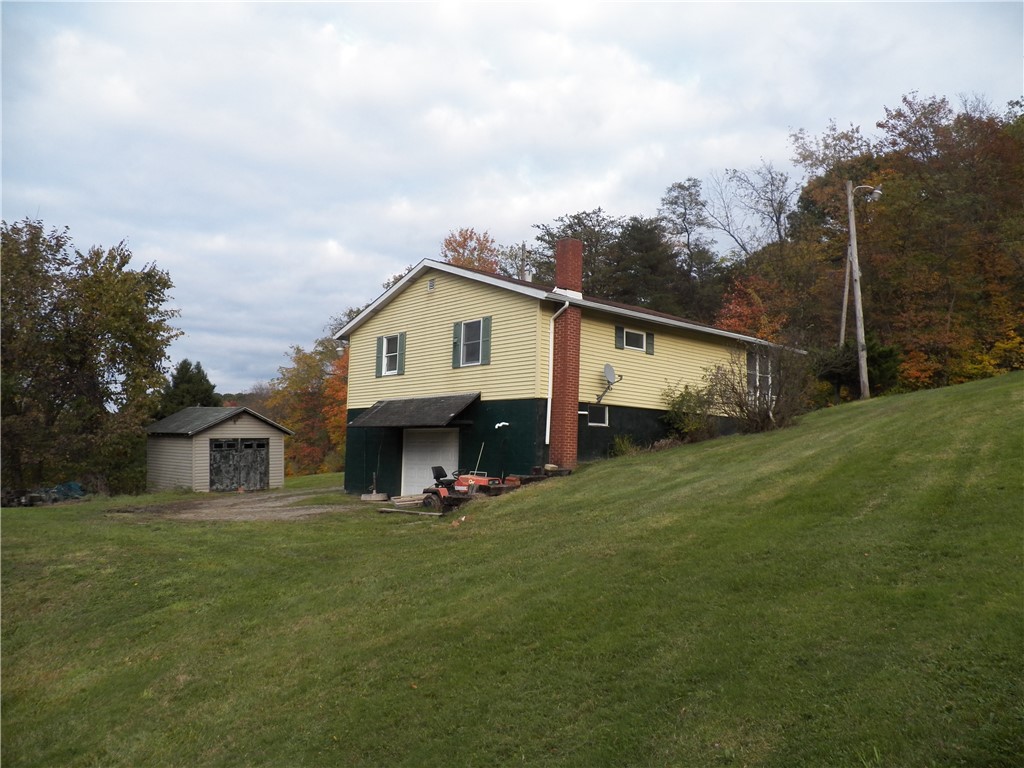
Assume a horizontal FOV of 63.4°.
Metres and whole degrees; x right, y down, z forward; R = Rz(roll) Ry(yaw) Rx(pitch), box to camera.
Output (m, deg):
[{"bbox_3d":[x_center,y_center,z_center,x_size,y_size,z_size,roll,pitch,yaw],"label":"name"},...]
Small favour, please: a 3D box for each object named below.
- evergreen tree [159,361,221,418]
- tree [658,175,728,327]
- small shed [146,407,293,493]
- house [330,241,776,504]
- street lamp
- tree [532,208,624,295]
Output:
[{"bbox_3d":[-21.232,2.577,55.426,5.200,8.637,5.000,4,-6,-21],"label":"evergreen tree"},{"bbox_3d":[10.660,-4.876,48.733,4.400,14.871,4.400,0,-6,12],"label":"tree"},{"bbox_3d":[-12.643,2.763,35.335,4.350,3.400,5.600,7,-8,-42],"label":"small shed"},{"bbox_3d":[1.656,0.285,27.433,11.800,6.900,10.050,7,-8,-42],"label":"house"},{"bbox_3d":[12.006,-3.286,28.374,1.200,7.593,0.500,1,-6,6],"label":"street lamp"},{"bbox_3d":[4.210,-3.653,50.718,6.000,14.566,6.000,1,-6,5],"label":"tree"}]

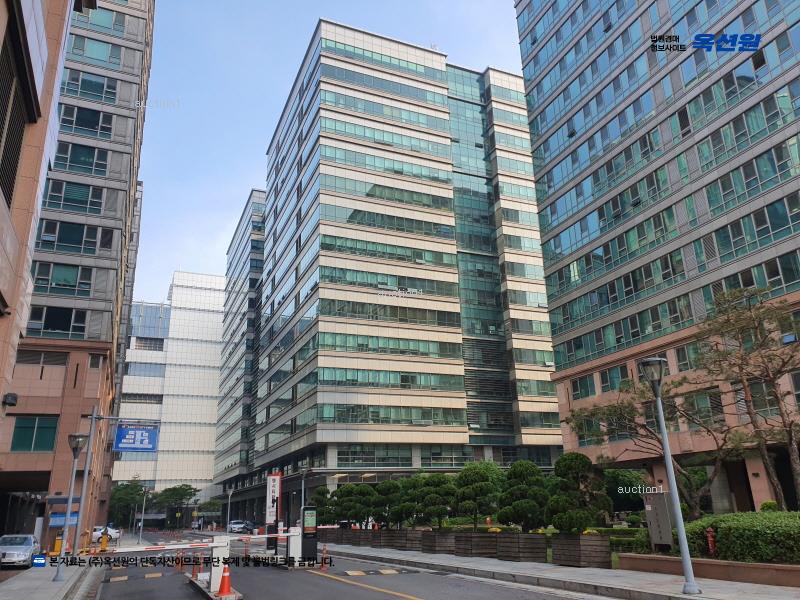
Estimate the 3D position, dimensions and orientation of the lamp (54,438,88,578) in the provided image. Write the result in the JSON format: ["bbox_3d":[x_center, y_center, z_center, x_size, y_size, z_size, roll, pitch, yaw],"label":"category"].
[{"bbox_3d":[-10.762,6.687,19.543,0.580,4.450,0.580,6,-21,-23],"label":"lamp"}]

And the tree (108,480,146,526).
[{"bbox_3d":[-40.631,30.567,89.597,5.670,7.480,5.670,6,-21,-23],"label":"tree"}]

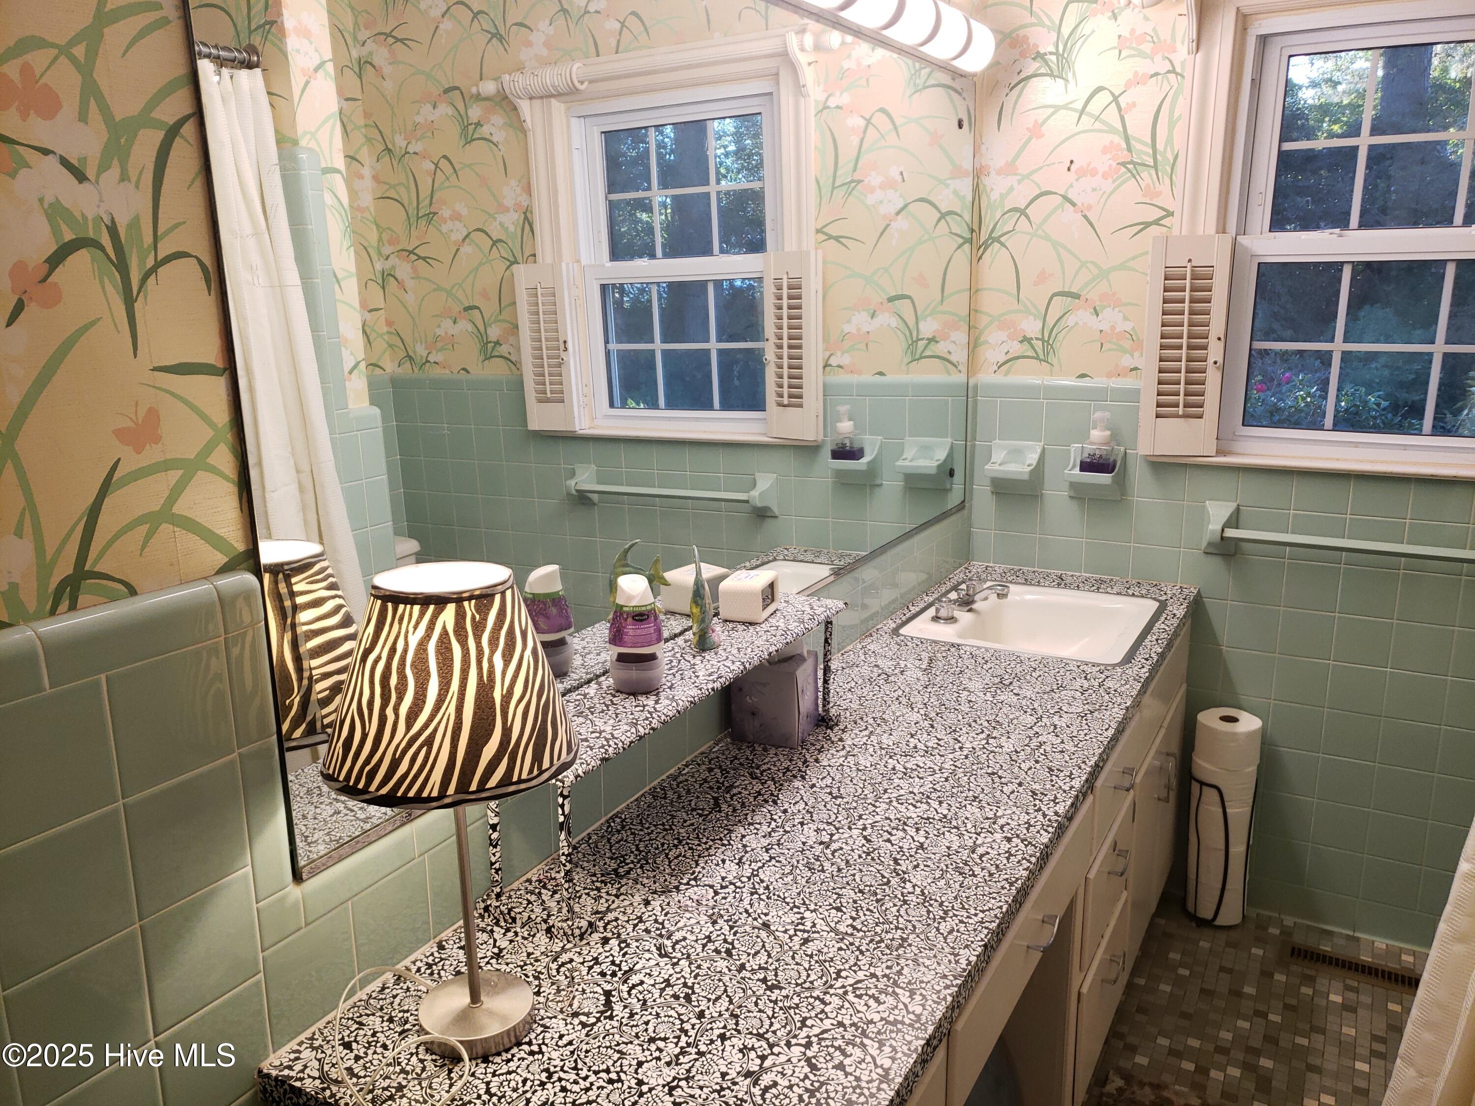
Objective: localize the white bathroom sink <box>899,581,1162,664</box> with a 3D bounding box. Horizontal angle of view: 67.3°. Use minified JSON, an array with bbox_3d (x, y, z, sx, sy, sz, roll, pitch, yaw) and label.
[{"bbox_3d":[0.626,0.209,2.360,0.435,0.160,0.455,7,16,29],"label":"white bathroom sink"}]

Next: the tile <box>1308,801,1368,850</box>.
[{"bbox_3d":[1.363,0.619,2.503,0.108,0.108,0.010,7,15,29],"label":"tile"}]

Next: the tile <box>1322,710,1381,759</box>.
[{"bbox_3d":[1.362,0.405,2.455,0.108,0.108,0.010,7,16,29],"label":"tile"}]

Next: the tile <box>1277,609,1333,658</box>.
[{"bbox_3d":[1.282,0.183,2.495,0.109,0.109,0.010,7,15,28],"label":"tile"}]

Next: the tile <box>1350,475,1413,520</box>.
[{"bbox_3d":[1.379,-0.128,2.370,0.109,0.102,0.010,7,15,28],"label":"tile"}]

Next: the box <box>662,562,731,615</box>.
[{"bbox_3d":[-0.060,0.055,1.676,0.068,0.056,0.087,10,16,38],"label":"box"}]

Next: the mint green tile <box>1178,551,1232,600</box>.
[{"bbox_3d":[1.072,0.052,2.539,0.108,0.108,0.010,7,15,29],"label":"mint green tile"}]

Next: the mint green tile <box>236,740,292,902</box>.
[{"bbox_3d":[-0.438,0.246,1.024,0.010,0.151,0.044,7,16,29],"label":"mint green tile"}]

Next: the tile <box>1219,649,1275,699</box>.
[{"bbox_3d":[1.170,0.277,2.536,0.108,0.108,0.010,7,15,29],"label":"tile"}]

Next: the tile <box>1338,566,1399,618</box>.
[{"bbox_3d":[1.380,0.086,2.419,0.109,0.109,0.010,7,15,28],"label":"tile"}]

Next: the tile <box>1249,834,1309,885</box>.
[{"bbox_3d":[1.279,0.721,2.603,0.109,0.109,0.010,7,15,28],"label":"tile"}]

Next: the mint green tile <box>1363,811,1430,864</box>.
[{"bbox_3d":[1.480,0.640,2.491,0.109,0.109,0.010,7,15,28],"label":"mint green tile"}]

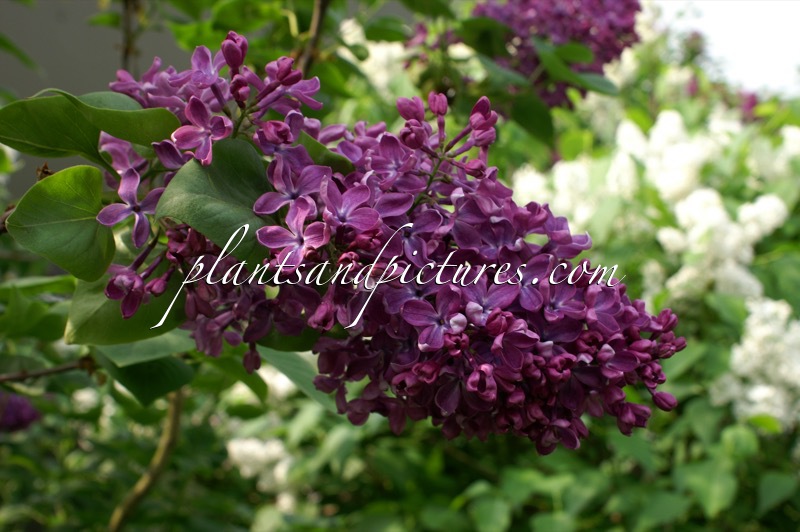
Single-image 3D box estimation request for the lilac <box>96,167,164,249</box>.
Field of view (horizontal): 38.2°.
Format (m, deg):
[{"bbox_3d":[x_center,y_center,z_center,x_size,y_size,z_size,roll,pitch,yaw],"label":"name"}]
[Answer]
[{"bbox_3d":[-0.094,-0.020,0.405,0.024,0.027,0.012,-1,6,-6],"label":"lilac"}]

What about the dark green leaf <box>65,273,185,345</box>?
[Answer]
[{"bbox_3d":[-0.103,0.013,0.435,0.045,0.034,0.018,0,5,-6],"label":"dark green leaf"}]

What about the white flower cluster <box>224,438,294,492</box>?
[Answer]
[{"bbox_3d":[-0.217,0.309,1.800,0.105,0.090,0.090,0,6,0],"label":"white flower cluster"}]

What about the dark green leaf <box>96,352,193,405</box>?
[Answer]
[{"bbox_3d":[-0.115,0.049,0.520,0.043,0.034,0.012,8,-37,-1],"label":"dark green leaf"}]

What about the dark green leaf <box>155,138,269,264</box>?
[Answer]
[{"bbox_3d":[-0.067,-0.024,0.418,0.044,0.046,0.018,1,5,11],"label":"dark green leaf"}]

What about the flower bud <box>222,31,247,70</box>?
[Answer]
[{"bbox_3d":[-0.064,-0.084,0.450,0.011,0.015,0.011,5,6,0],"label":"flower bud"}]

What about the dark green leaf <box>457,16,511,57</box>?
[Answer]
[{"bbox_3d":[0.066,-0.178,0.900,0.036,0.013,0.042,25,57,18],"label":"dark green leaf"}]

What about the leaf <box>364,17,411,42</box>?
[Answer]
[{"bbox_3d":[-0.010,-0.184,0.900,0.037,0.021,0.024,0,6,0],"label":"leaf"}]

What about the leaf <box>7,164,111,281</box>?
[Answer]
[{"bbox_3d":[-0.137,-0.018,0.465,0.044,0.046,0.012,-11,-22,5],"label":"leaf"}]

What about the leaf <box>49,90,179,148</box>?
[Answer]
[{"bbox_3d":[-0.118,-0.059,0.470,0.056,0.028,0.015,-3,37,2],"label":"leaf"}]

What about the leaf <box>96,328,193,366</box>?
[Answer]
[{"bbox_3d":[-0.112,0.035,0.510,0.046,0.012,0.032,-16,40,-20],"label":"leaf"}]

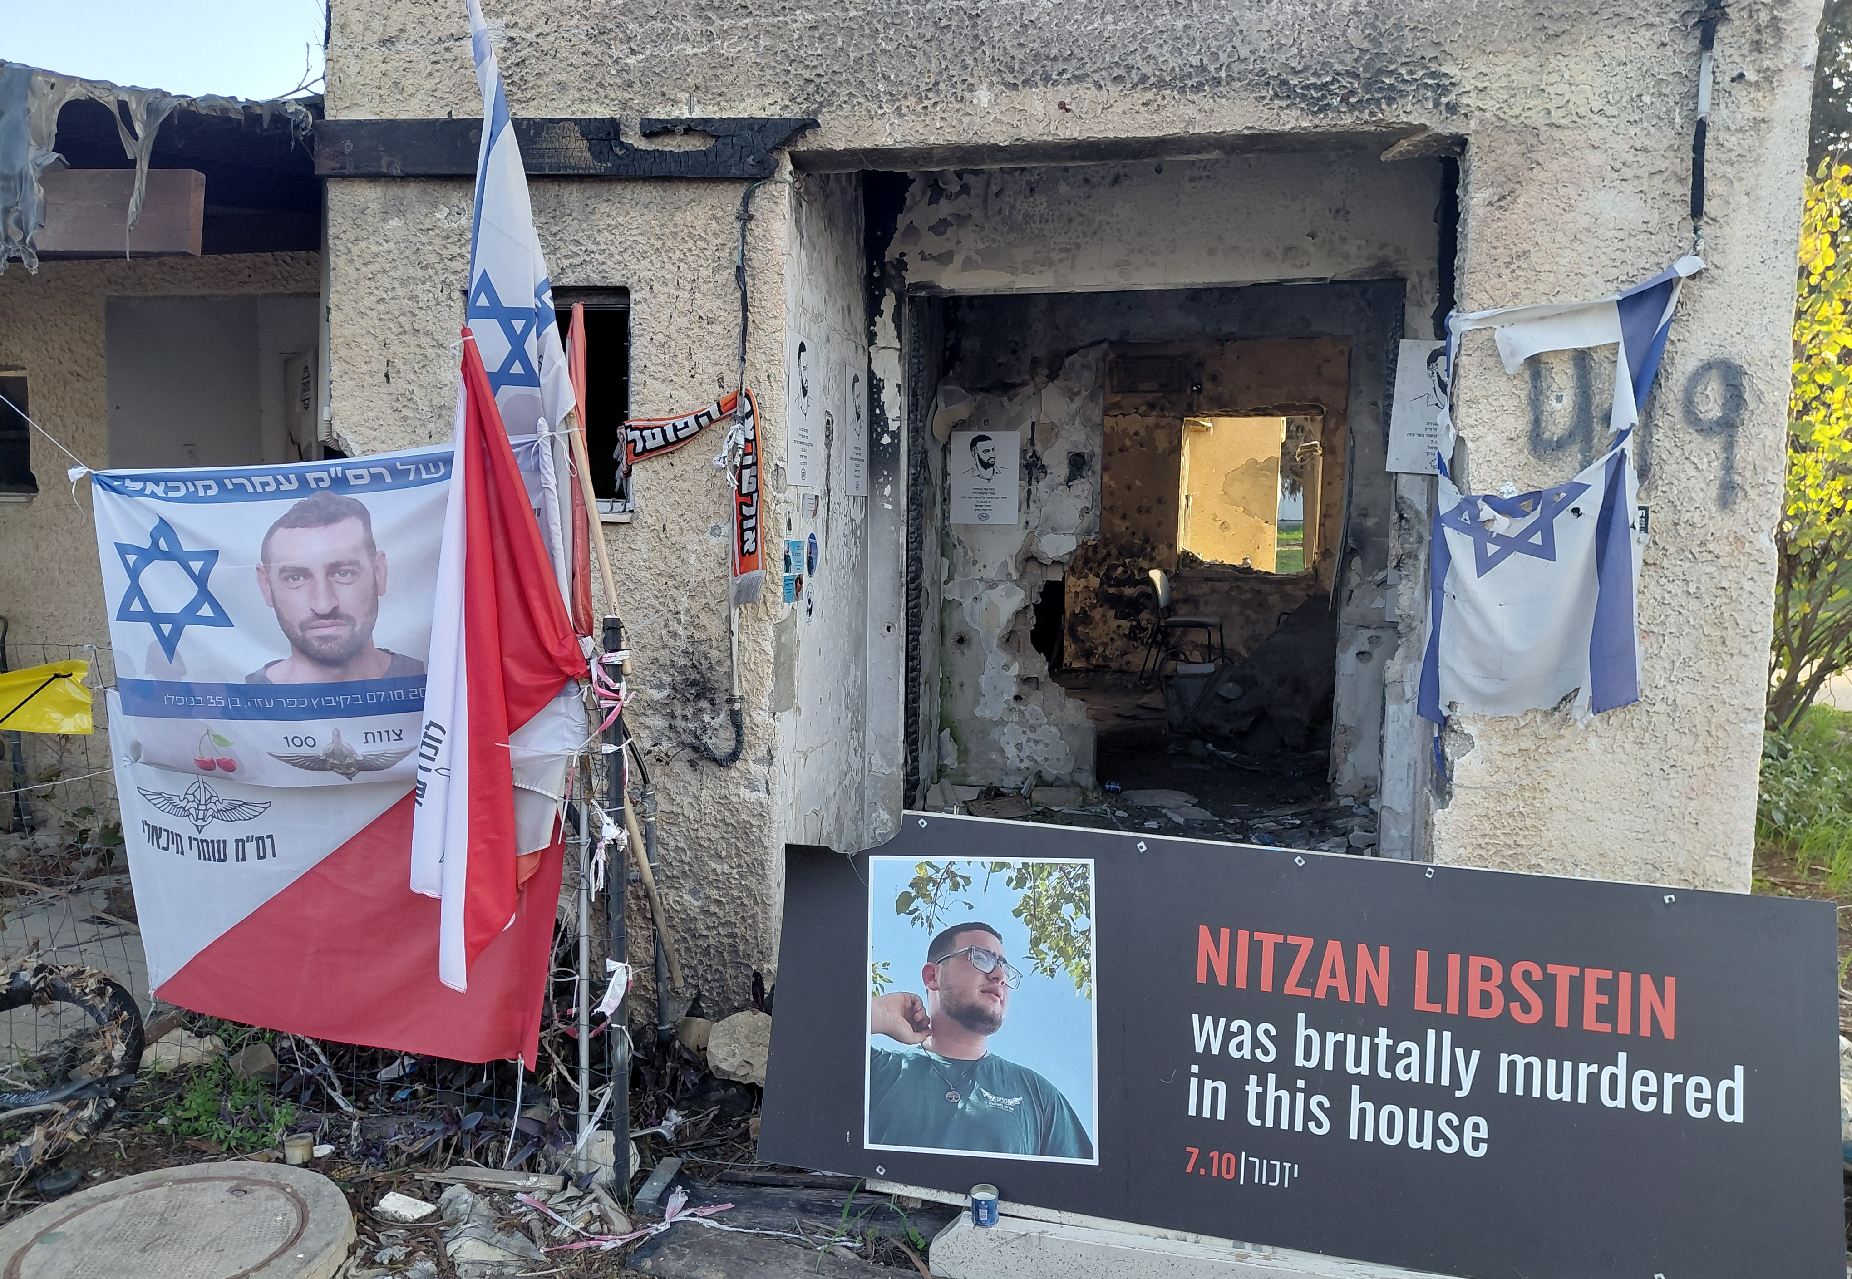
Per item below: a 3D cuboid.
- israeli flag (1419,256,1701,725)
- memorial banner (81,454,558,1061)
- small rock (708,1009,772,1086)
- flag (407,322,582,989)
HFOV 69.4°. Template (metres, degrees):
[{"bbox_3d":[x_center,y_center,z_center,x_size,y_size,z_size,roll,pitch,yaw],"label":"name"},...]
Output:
[{"bbox_3d":[1.813,-0.429,3.830,0.710,1.320,0.120,2,6,12],"label":"israeli flag"},{"bbox_3d":[-1.373,0.260,3.100,1.100,1.410,0.120,1,6,1],"label":"memorial banner"},{"bbox_3d":[-0.501,1.137,3.720,0.210,0.180,0.180,2,6,12],"label":"small rock"},{"bbox_3d":[-0.914,0.050,2.860,0.340,1.350,0.220,0,6,-6],"label":"flag"}]

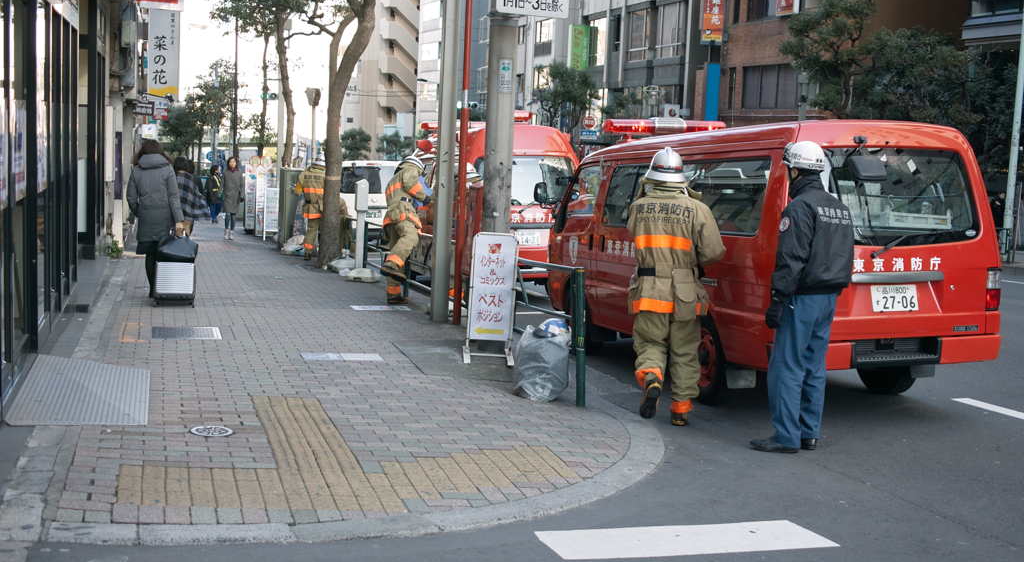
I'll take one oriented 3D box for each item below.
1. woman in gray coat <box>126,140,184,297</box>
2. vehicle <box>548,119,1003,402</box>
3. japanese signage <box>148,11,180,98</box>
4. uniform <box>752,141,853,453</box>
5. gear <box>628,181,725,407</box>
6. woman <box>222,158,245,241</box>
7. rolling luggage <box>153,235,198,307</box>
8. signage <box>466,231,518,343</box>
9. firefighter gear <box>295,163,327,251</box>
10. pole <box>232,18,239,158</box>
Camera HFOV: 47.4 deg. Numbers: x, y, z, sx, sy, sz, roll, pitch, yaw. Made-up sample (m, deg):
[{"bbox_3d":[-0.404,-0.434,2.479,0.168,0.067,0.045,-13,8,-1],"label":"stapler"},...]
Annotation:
[{"bbox_3d":[-3.696,-0.649,12.015,0.570,1.610,0.450,1,6,-16],"label":"woman in gray coat"},{"bbox_3d":[1.714,-0.298,9.387,1.690,2.080,4.570,1,5,-18],"label":"vehicle"},{"bbox_3d":[-7.159,-4.673,24.000,0.660,1.940,0.200,1,6,-14],"label":"japanese signage"},{"bbox_3d":[1.665,0.083,6.680,0.400,1.740,0.520,9,9,41],"label":"uniform"},{"bbox_3d":[1.043,0.076,7.312,0.600,1.430,0.480,2,6,-8],"label":"gear"},{"bbox_3d":[-5.658,-1.660,23.600,0.500,1.660,0.340,1,7,-16],"label":"woman"},{"bbox_3d":[-3.233,-0.111,11.200,0.400,0.700,0.290,1,7,-16],"label":"rolling luggage"},{"bbox_3d":[-0.156,0.052,9.350,0.375,0.890,0.040,3,7,3],"label":"signage"},{"bbox_3d":[-3.388,-1.248,19.800,0.560,1.660,0.420,1,7,-15],"label":"firefighter gear"},{"bbox_3d":[-10.663,-6.620,45.000,0.160,7.140,0.160,1,6,-16],"label":"pole"}]

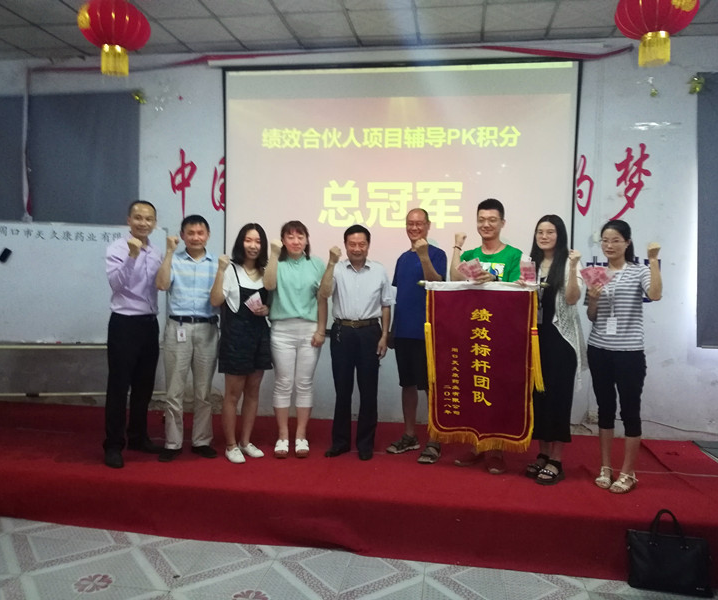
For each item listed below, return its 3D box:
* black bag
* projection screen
[{"bbox_3d":[1.635,1.300,3.154,0.391,0.407,0.100,2,3,17],"label":"black bag"},{"bbox_3d":[0.274,-0.797,4.976,2.911,2.249,0.080,2,3,9],"label":"projection screen"}]

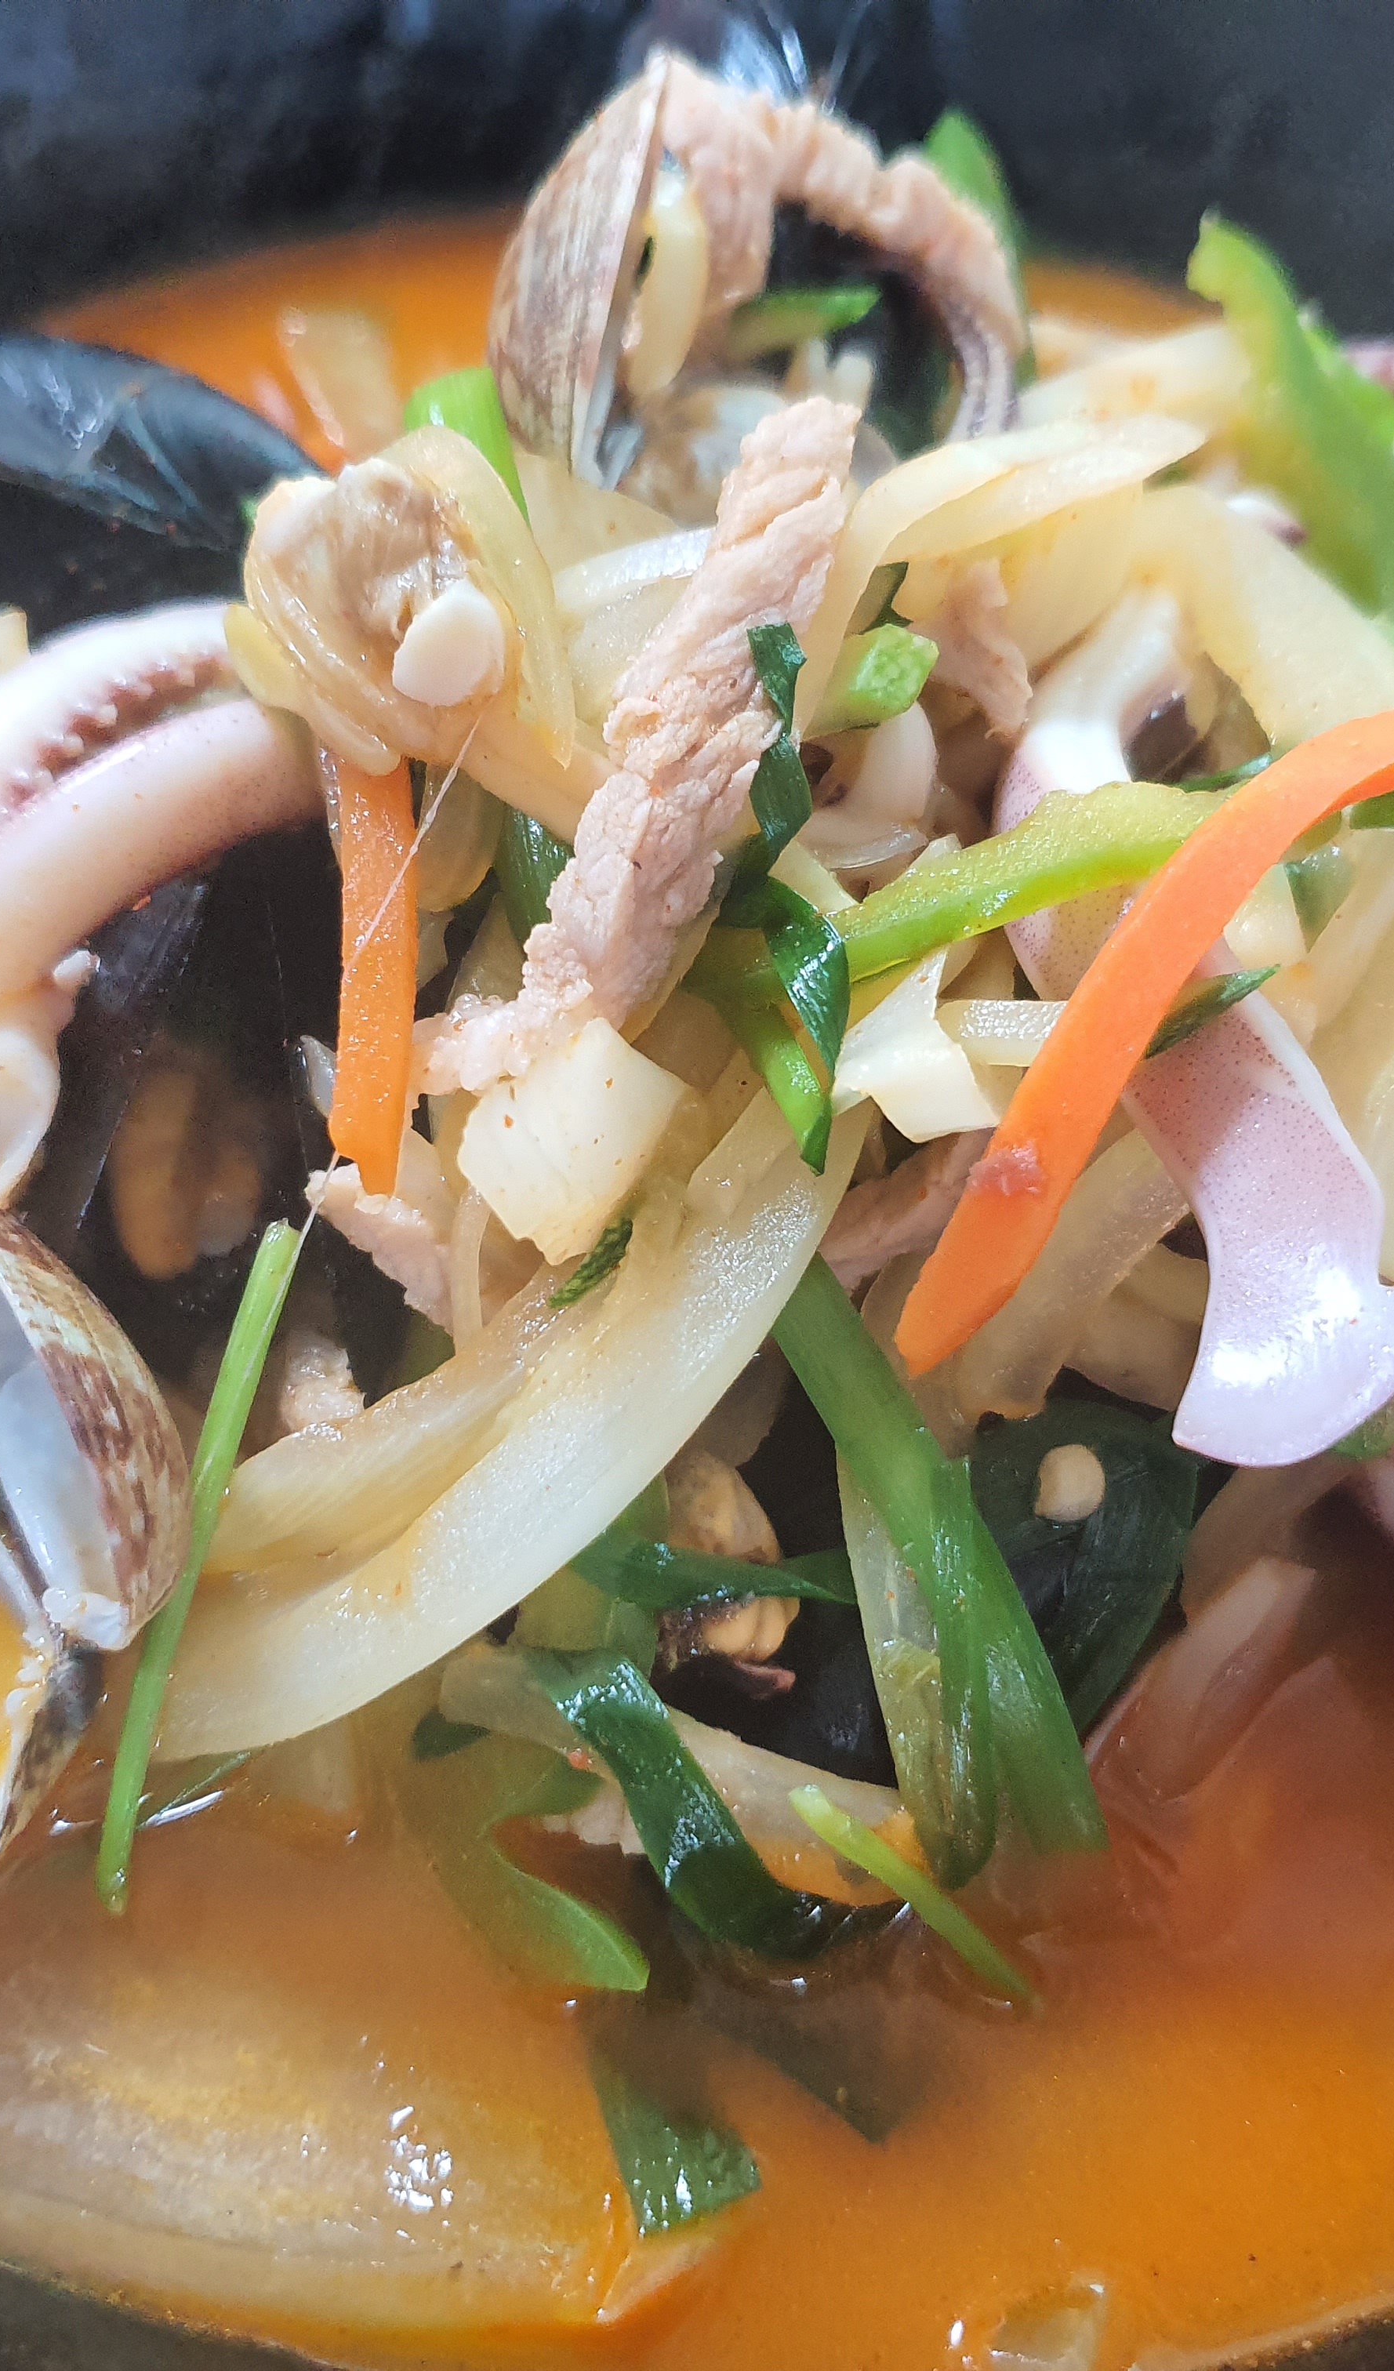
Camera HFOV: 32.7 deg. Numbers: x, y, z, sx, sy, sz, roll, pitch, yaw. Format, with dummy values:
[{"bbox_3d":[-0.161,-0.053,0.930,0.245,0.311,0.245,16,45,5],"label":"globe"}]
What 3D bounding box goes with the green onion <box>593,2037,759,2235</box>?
[{"bbox_3d":[-0.001,0.055,0.137,0.010,0.004,0.013,-16,51,-15],"label":"green onion"}]

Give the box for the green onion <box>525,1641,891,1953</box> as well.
[{"bbox_3d":[0.000,0.037,0.142,0.027,0.007,0.009,43,61,-6],"label":"green onion"}]

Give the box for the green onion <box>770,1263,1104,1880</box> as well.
[{"bbox_3d":[0.015,0.023,0.143,0.011,0.008,0.041,-28,102,-21],"label":"green onion"}]

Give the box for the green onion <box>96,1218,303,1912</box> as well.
[{"bbox_3d":[-0.030,0.023,0.142,0.003,0.003,0.042,14,88,5],"label":"green onion"}]

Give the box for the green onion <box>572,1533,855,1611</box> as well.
[{"bbox_3d":[0.001,0.023,0.141,0.017,0.005,0.006,4,57,-2],"label":"green onion"}]

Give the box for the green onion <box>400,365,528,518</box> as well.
[{"bbox_3d":[-0.018,-0.058,0.186,0.009,0.008,0.015,-20,61,-17],"label":"green onion"}]

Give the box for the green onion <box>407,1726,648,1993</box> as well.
[{"bbox_3d":[-0.010,0.040,0.142,0.011,0.007,0.018,-39,80,-25],"label":"green onion"}]

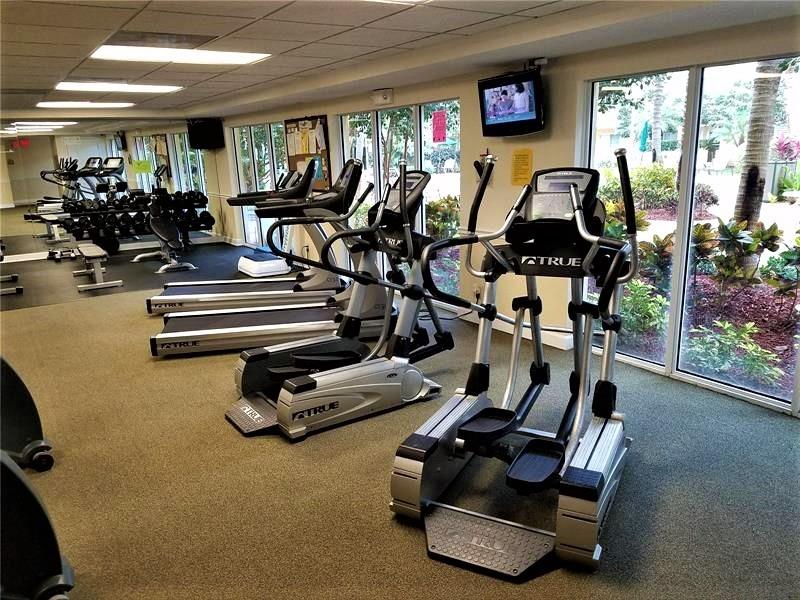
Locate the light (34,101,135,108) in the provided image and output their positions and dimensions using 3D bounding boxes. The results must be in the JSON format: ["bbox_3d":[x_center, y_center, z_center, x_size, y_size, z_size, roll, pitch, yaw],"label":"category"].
[{"bbox_3d":[-4.382,-2.759,8.414,1.220,0.070,0.610,-12,17,-33],"label":"light"}]

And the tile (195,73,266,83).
[{"bbox_3d":[-1.575,-2.209,5.942,0.610,0.030,0.610,-12,17,-33],"label":"tile"}]

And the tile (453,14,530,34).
[{"bbox_3d":[0.542,-1.707,3.714,0.250,0.030,0.610,-12,17,-33],"label":"tile"}]

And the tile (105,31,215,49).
[{"bbox_3d":[-1.523,-1.656,3.819,0.610,0.030,0.610,-12,17,-33],"label":"tile"}]

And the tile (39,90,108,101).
[{"bbox_3d":[-3.793,-2.401,7.052,0.610,0.020,0.610,-12,17,-33],"label":"tile"}]

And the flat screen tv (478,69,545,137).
[{"bbox_3d":[0.855,-1.480,4.503,0.500,0.430,0.110,11,28,41],"label":"flat screen tv"}]

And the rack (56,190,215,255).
[{"bbox_3d":[-4.365,-1.287,10.122,2.280,0.930,0.560,-12,17,-33],"label":"rack"}]

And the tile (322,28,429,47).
[{"bbox_3d":[-0.169,-1.747,3.993,0.600,0.020,0.600,-12,17,-33],"label":"tile"}]

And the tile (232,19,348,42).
[{"bbox_3d":[-0.672,-1.641,3.660,0.600,0.020,0.600,-12,17,-33],"label":"tile"}]

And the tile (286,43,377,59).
[{"bbox_3d":[-0.514,-1.859,4.477,0.610,0.020,0.610,-12,17,-33],"label":"tile"}]

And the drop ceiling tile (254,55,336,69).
[{"bbox_3d":[-0.859,-1.973,4.967,0.610,0.020,0.610,-12,17,-33],"label":"drop ceiling tile"}]

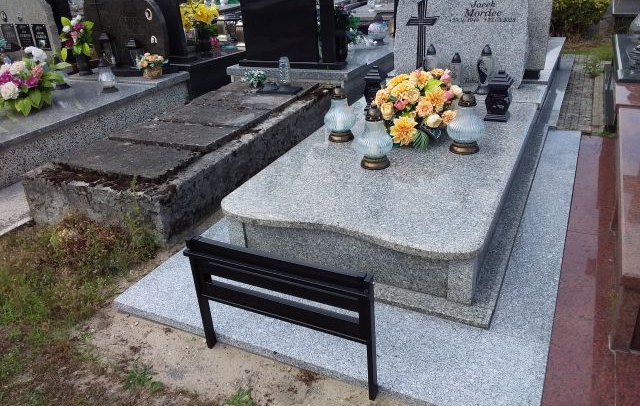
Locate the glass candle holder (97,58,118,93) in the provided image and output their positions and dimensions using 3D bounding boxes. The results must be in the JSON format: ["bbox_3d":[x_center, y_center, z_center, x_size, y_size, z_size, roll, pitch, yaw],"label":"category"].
[{"bbox_3d":[-1.777,-1.070,4.302,0.141,0.295,0.141,10,30,25],"label":"glass candle holder"}]

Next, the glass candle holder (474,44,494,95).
[{"bbox_3d":[1.187,-0.955,3.706,0.121,0.340,0.121,10,30,25],"label":"glass candle holder"}]

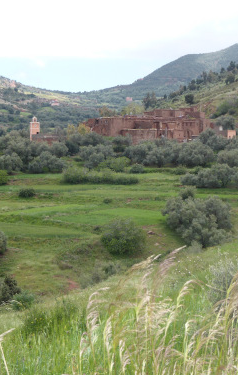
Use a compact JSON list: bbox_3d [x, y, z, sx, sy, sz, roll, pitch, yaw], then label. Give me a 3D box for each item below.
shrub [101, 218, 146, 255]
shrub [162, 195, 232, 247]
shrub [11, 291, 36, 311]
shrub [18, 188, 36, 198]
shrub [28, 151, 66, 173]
[{"bbox_3d":[0.547,5.952,100.000,5.300,4.300,5.000,0,6,0],"label":"shrub"},{"bbox_3d":[8.284,3.420,88.000,7.480,5.990,6.730,0,4,0],"label":"shrub"},{"bbox_3d":[-8.584,10.157,74.000,2.150,1.900,2.000,-1,6,-7],"label":"shrub"},{"bbox_3d":[-15.954,1.035,142.000,3.100,1.720,2.790,0,4,0],"label":"shrub"},{"bbox_3d":[-18.493,-6.504,210.000,9.690,5.870,8.240,0,4,0],"label":"shrub"}]

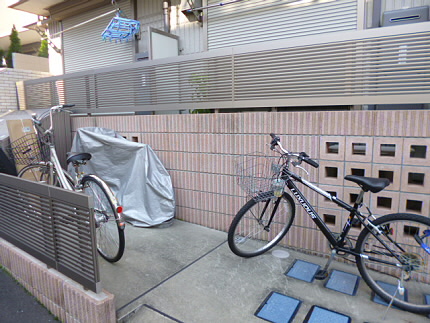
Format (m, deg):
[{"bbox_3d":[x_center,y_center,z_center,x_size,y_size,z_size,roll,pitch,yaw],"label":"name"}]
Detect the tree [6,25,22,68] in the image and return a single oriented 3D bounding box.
[{"bbox_3d":[-9.074,-5.182,13.500,0.720,2.050,0.720,1,6,0],"label":"tree"}]

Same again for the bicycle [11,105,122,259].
[{"bbox_3d":[-1.261,0.134,2.465,1.670,1.180,0.610,6,8,44],"label":"bicycle"}]

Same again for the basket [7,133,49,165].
[{"bbox_3d":[-1.670,-0.117,2.692,0.290,0.250,0.320,-4,19,4],"label":"basket"}]

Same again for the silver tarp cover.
[{"bbox_3d":[-1.097,0.125,3.319,1.550,1.000,0.520,4,6,30],"label":"silver tarp cover"}]

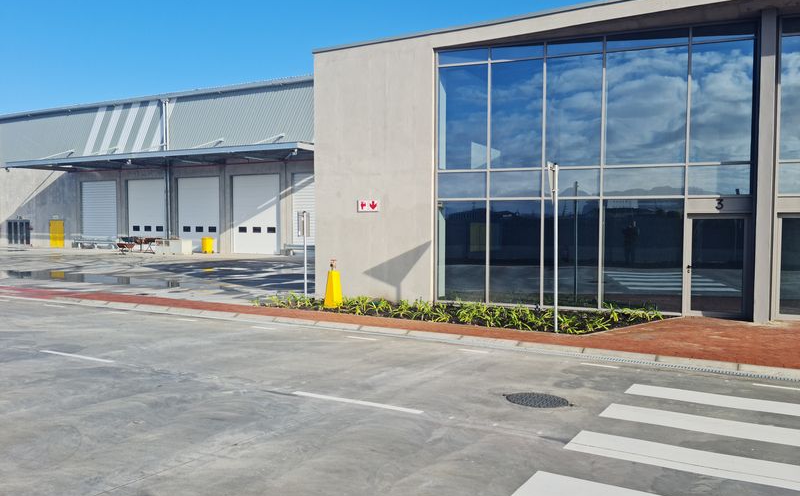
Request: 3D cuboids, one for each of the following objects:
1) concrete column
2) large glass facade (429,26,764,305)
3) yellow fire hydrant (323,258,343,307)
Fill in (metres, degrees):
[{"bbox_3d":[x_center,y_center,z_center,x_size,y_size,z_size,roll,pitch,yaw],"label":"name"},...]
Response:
[{"bbox_3d":[6.889,-1.494,11.733,0.250,5.820,0.300,2,3,30],"label":"concrete column"},{"bbox_3d":[3.840,-1.526,13.178,6.425,5.727,0.200,1,3,20],"label":"large glass facade"},{"bbox_3d":[-1.487,0.779,13.946,0.310,1.070,0.310,2,3,38],"label":"yellow fire hydrant"}]

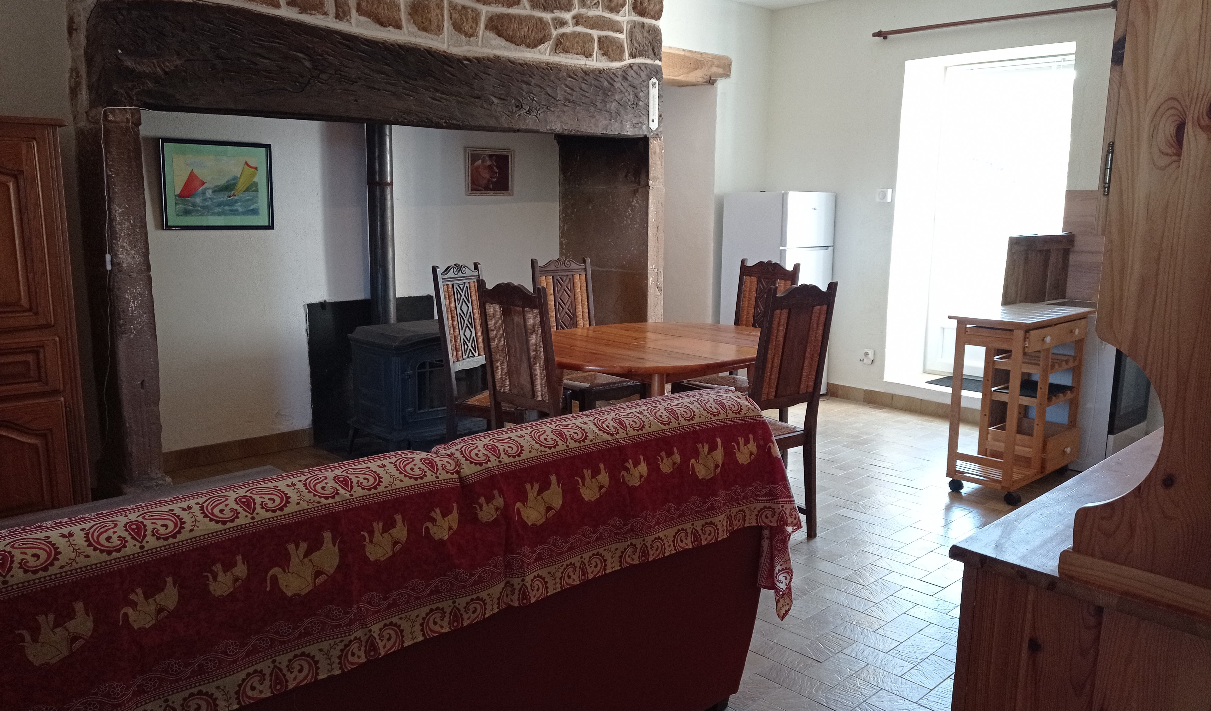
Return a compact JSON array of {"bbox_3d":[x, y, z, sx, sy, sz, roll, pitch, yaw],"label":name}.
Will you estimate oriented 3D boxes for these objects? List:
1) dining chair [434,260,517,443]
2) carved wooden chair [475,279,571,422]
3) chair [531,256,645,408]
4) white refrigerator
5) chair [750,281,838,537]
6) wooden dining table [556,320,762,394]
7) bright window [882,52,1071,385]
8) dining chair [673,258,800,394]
[{"bbox_3d":[-0.504,0.119,4.699,0.500,1.114,0.450,5,11,24],"label":"dining chair"},{"bbox_3d":[-0.228,0.230,4.081,0.450,1.114,0.500,9,13,40],"label":"carved wooden chair"},{"bbox_3d":[-0.093,0.055,5.069,0.450,1.114,0.500,-8,13,-38],"label":"chair"},{"bbox_3d":[1.190,-0.421,6.871,0.550,1.430,0.550,-8,13,-40],"label":"white refrigerator"},{"bbox_3d":[0.644,0.230,4.105,0.450,1.114,0.500,-7,12,-36],"label":"chair"},{"bbox_3d":[0.235,0.310,4.666,1.399,0.755,1.164,-9,13,-41],"label":"wooden dining table"},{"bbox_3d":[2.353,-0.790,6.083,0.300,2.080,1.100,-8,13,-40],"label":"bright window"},{"bbox_3d":[0.666,0.085,4.921,0.500,1.114,0.450,-8,13,-40],"label":"dining chair"}]

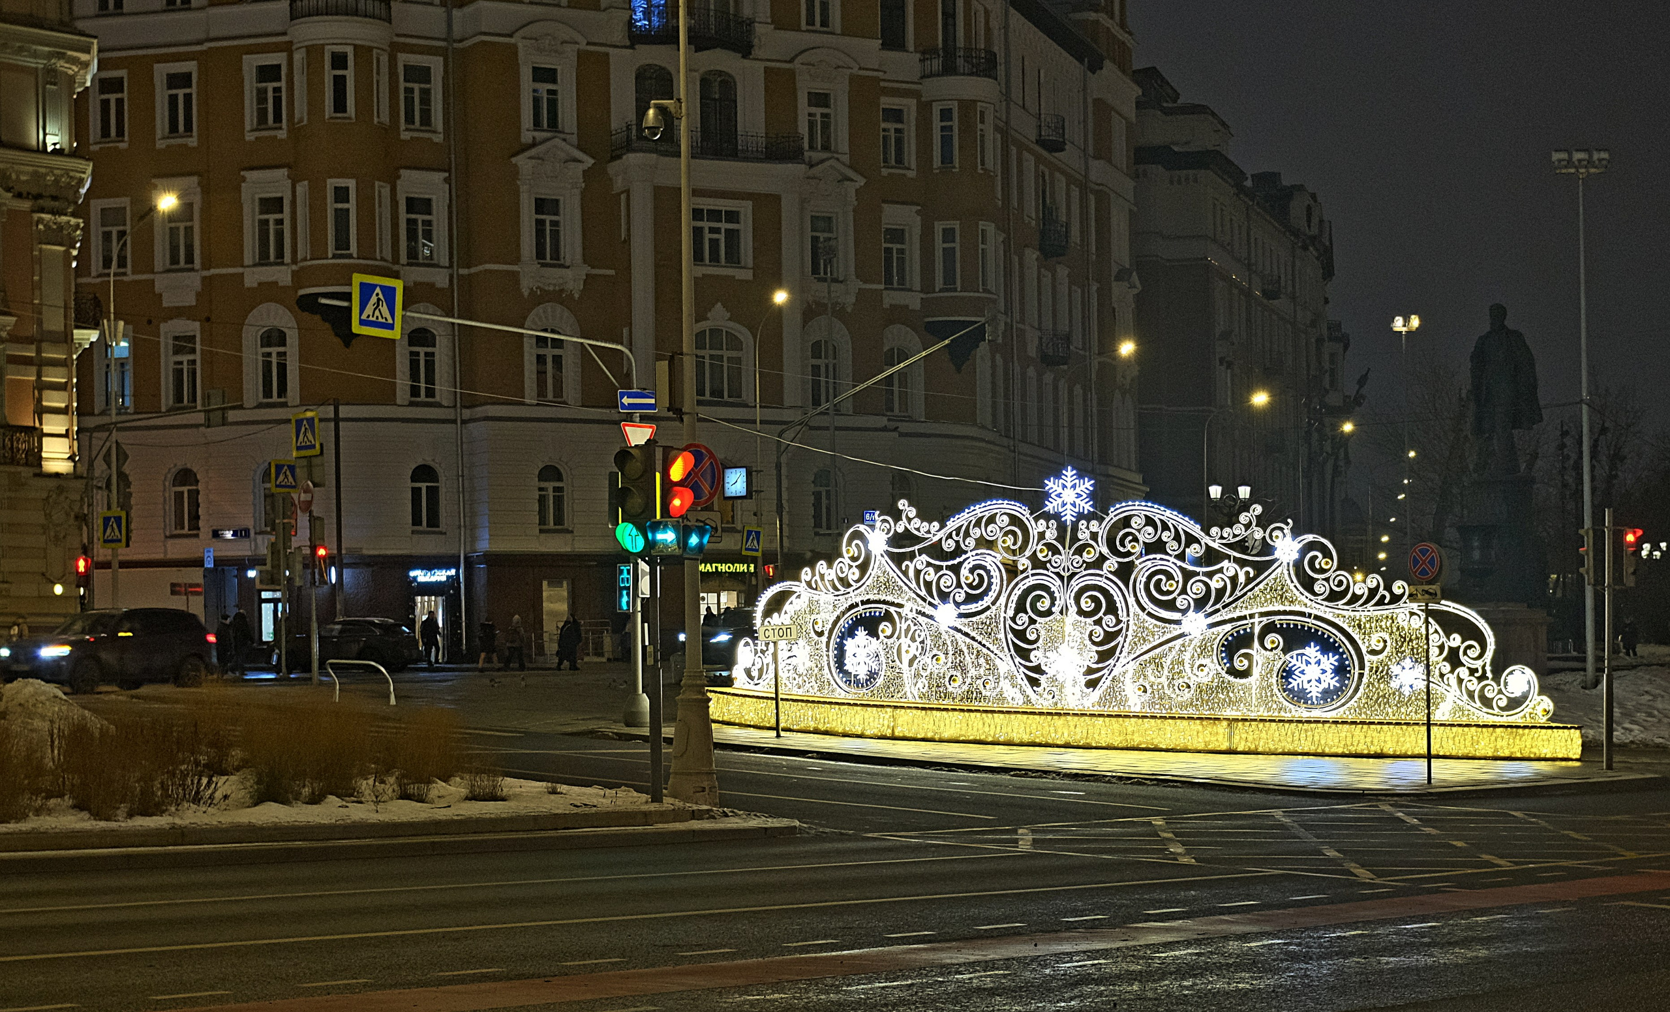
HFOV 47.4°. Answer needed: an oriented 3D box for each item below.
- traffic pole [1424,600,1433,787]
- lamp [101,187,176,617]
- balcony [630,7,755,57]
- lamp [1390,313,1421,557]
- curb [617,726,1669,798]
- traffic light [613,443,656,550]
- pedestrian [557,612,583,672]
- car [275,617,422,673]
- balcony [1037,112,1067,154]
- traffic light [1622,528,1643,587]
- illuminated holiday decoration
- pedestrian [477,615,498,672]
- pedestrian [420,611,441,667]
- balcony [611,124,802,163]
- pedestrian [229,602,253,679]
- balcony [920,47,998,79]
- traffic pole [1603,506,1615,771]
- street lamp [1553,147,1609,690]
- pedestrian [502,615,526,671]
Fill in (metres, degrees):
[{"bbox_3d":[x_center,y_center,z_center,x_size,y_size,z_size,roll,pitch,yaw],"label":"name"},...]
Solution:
[{"bbox_3d":[6.024,1.899,19.300,0.070,1.950,0.070,-1,-2,0],"label":"traffic pole"},{"bbox_3d":[-16.835,-1.687,46.000,1.900,11.800,0.500,-2,-2,28],"label":"lamp"},{"bbox_3d":[-4.680,-15.524,62.300,4.300,1.300,1.150,1,-3,-22],"label":"balcony"},{"bbox_3d":[18.308,-0.606,61.000,1.000,11.100,0.700,-1,-2,18],"label":"lamp"},{"bbox_3d":[2.600,2.940,21.500,13.000,0.200,4.500,-1,-2,14],"label":"curb"},{"bbox_3d":[-1.648,-0.059,15.600,0.260,0.890,0.260,-2,-2,35],"label":"traffic light"},{"bbox_3d":[-8.139,4.176,58.300,0.650,1.710,0.580,0,-3,0],"label":"pedestrian"},{"bbox_3d":[-14.918,4.276,58.300,4.500,1.660,1.840,0,-3,5],"label":"car"},{"bbox_3d":[7.801,-13.406,68.500,0.650,1.150,1.400,-2,-2,28],"label":"balcony"},{"bbox_3d":[9.347,0.604,22.300,0.200,0.690,0.190,-3,-2,44],"label":"traffic light"},{"bbox_3d":[4.459,1.485,28.700,12.500,3.850,2.000,-1,-3,17],"label":"illuminated holiday decoration"},{"bbox_3d":[-10.584,4.183,58.000,0.620,1.690,0.500,0,-3,0],"label":"pedestrian"},{"bbox_3d":[-12.739,4.195,60.000,0.600,1.760,0.500,0,-3,-8],"label":"pedestrian"},{"bbox_3d":[-3.973,-11.185,58.800,5.700,0.920,1.100,0,-2,-18],"label":"balcony"},{"bbox_3d":[-14.514,3.331,46.500,0.580,1.740,0.420,0,-2,-23],"label":"pedestrian"},{"bbox_3d":[4.357,-15.476,66.500,2.800,1.050,1.250,2,-3,-42],"label":"balcony"},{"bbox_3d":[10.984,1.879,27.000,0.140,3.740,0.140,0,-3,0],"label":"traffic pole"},{"bbox_3d":[16.102,-1.897,41.000,1.200,11.650,0.500,-1,-2,6],"label":"street lamp"},{"bbox_3d":[-9.808,4.183,58.000,0.650,1.710,0.500,0,-3,-10],"label":"pedestrian"}]

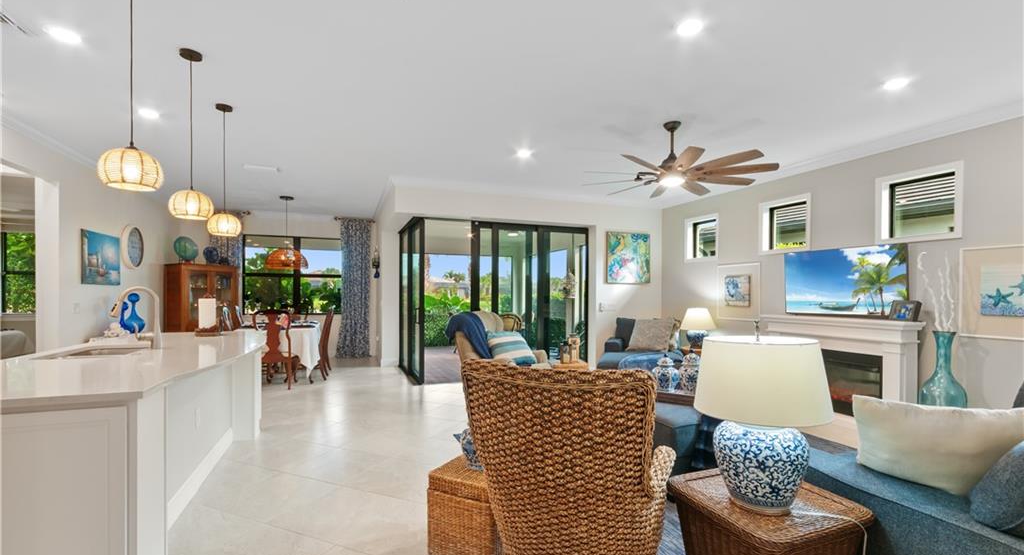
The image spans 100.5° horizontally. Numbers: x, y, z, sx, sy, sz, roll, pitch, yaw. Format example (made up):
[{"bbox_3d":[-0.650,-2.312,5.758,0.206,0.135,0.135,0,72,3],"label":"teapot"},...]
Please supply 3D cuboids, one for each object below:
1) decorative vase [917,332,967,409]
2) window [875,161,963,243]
[{"bbox_3d":[3.791,0.954,3.737,0.310,0.955,0.310,1,-2,-22],"label":"decorative vase"},{"bbox_3d":[3.918,-0.690,4.105,0.120,0.685,0.665,1,-2,-23],"label":"window"}]

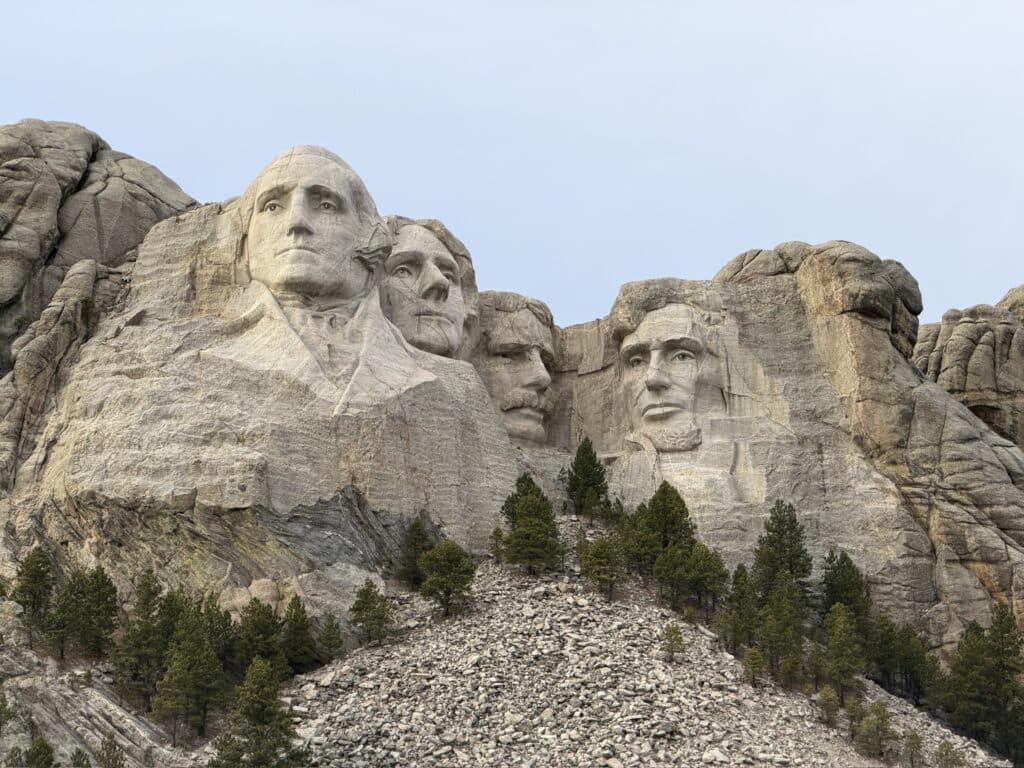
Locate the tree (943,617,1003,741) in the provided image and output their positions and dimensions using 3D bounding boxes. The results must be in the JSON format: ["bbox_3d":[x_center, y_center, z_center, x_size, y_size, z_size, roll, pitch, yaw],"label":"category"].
[{"bbox_3d":[49.080,31.920,317.710,6.200,13.210,6.200,0,-15,0],"label":"tree"}]

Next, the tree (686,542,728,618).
[{"bbox_3d":[22.007,22.120,333.000,4.728,8.726,4.728,0,-16,0],"label":"tree"}]

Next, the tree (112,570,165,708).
[{"bbox_3d":[-38.890,26.720,309.890,5.410,14.630,5.410,0,-15,0],"label":"tree"}]

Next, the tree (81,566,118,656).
[{"bbox_3d":[-45.149,24.840,323.000,4.367,10.024,4.367,0,-16,0],"label":"tree"}]

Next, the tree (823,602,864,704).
[{"bbox_3d":[35.968,29.261,320.000,4.760,11.475,4.760,0,-16,0],"label":"tree"}]

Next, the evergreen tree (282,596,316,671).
[{"bbox_3d":[-22.840,27.060,319.090,4.080,8.410,4.080,0,-15,0],"label":"evergreen tree"}]

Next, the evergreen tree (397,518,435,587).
[{"bbox_3d":[-10.783,19.138,334.000,4.516,8.522,4.516,0,-16,0],"label":"evergreen tree"}]

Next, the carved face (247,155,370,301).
[{"bbox_3d":[-24.369,-18.954,356.000,13.500,17.300,10.000,-3,-16,12],"label":"carved face"}]

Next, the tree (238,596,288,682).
[{"bbox_3d":[-26.290,27.170,314.150,5.290,8.920,5.290,0,-15,0],"label":"tree"}]

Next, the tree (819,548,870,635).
[{"bbox_3d":[37.430,23.580,333.270,5.610,9.840,5.610,0,-15,0],"label":"tree"}]

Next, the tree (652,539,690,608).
[{"bbox_3d":[18.176,21.573,335.000,4.530,7.855,4.530,0,-16,0],"label":"tree"}]

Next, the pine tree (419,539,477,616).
[{"bbox_3d":[-7.040,21.190,324.130,6.330,8.700,6.330,0,-15,0],"label":"pine tree"}]

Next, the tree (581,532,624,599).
[{"bbox_3d":[10.279,20.842,336.000,4.998,7.646,4.998,0,-16,0],"label":"tree"}]

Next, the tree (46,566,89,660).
[{"bbox_3d":[-48.384,24.872,322.000,5.007,10.214,5.007,0,-16,0],"label":"tree"}]

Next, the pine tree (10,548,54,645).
[{"bbox_3d":[-52.356,23.312,323.000,4.804,11.360,4.804,0,-16,0],"label":"pine tree"}]

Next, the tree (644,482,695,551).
[{"bbox_3d":[17.996,15.825,338.000,6.170,9.323,6.170,0,-16,0],"label":"tree"}]

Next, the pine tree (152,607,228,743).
[{"bbox_3d":[-32.930,29.890,304.830,7.780,14.140,7.780,0,-15,0],"label":"pine tree"}]

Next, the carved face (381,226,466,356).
[{"bbox_3d":[-10.826,-11.692,366.000,10.000,16.000,7.500,9,-18,-29],"label":"carved face"}]

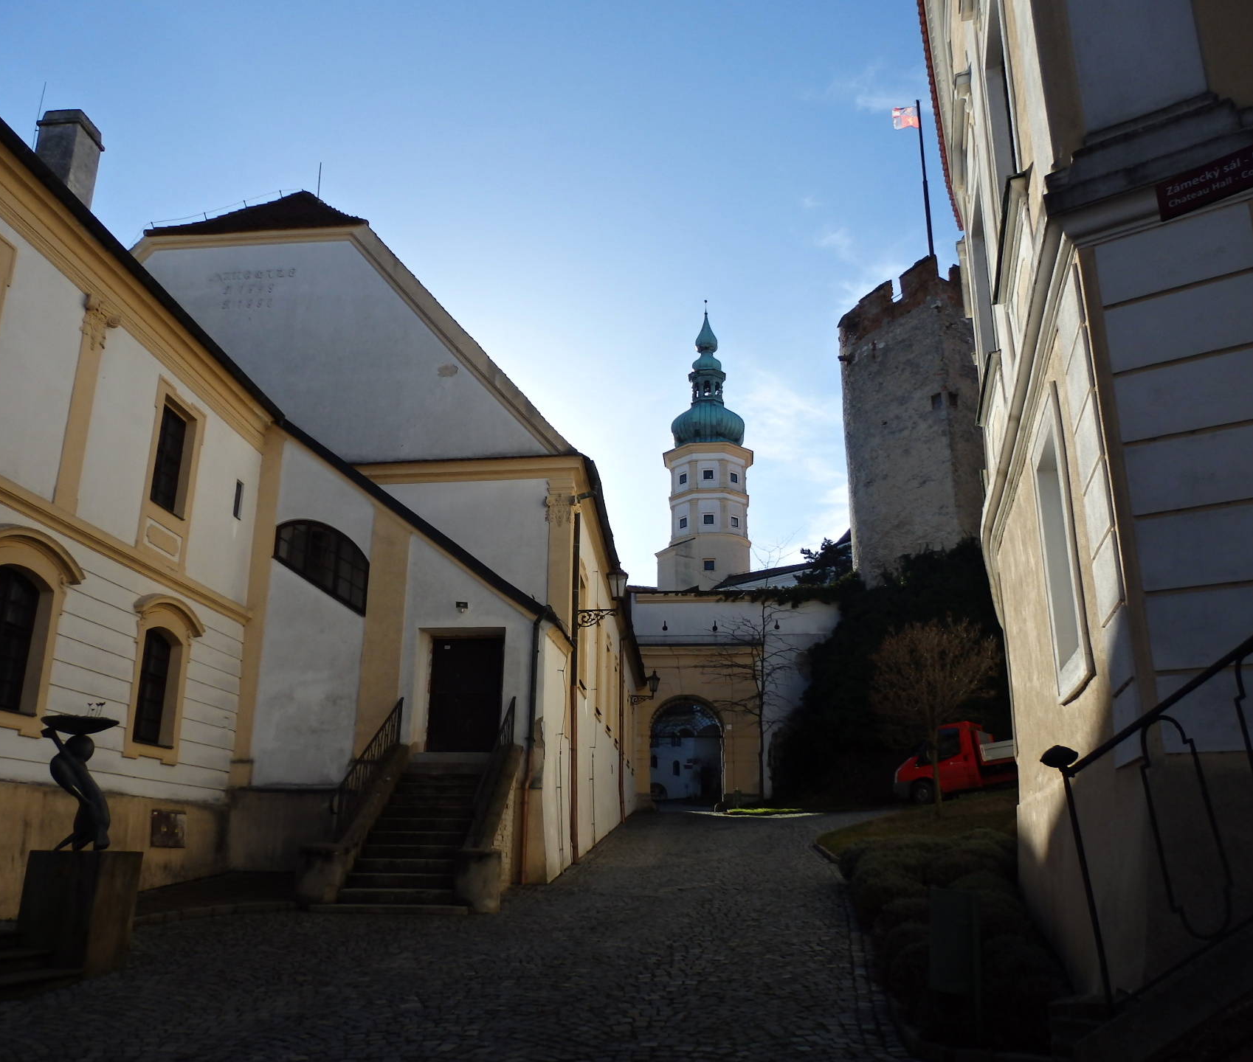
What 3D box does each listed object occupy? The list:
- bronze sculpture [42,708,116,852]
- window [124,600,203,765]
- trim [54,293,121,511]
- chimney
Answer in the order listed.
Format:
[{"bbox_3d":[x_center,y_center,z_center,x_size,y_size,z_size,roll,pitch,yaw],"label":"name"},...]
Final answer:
[{"bbox_3d":[-4.993,2.275,9.334,0.640,1.220,0.620,-1,-17,3],"label":"bronze sculpture"},{"bbox_3d":[-6.519,2.083,14.375,0.250,2.250,1.680,-1,-17,3],"label":"window"},{"bbox_3d":[-6.573,-1.584,12.592,0.180,2.800,0.650,-1,-17,4],"label":"trim"},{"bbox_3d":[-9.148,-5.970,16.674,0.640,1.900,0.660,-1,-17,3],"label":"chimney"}]

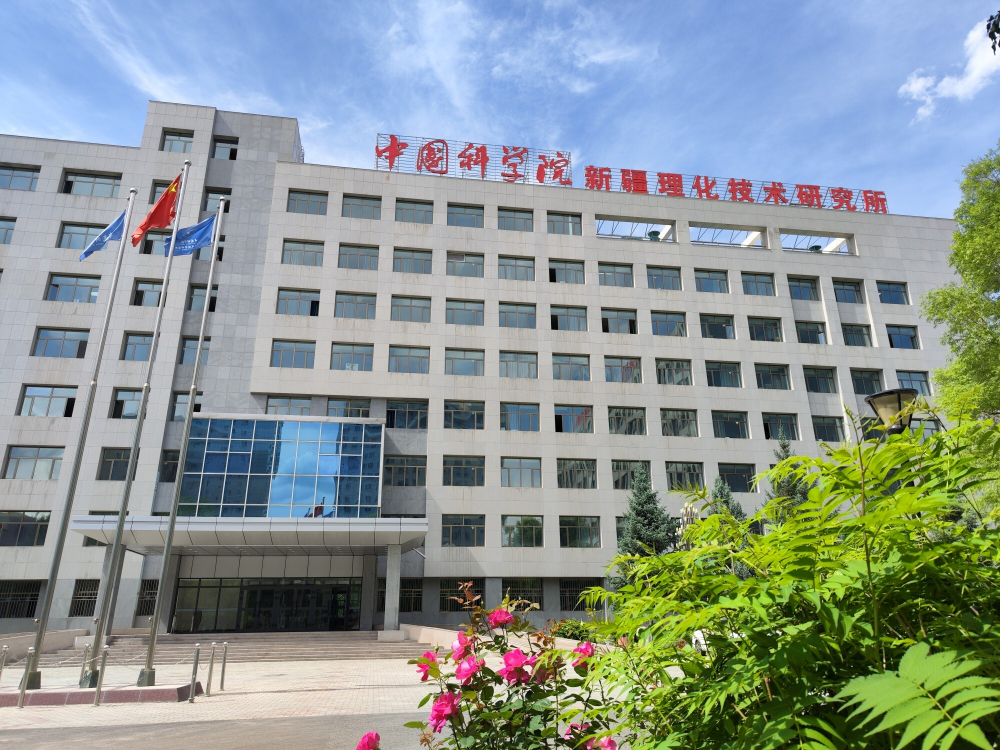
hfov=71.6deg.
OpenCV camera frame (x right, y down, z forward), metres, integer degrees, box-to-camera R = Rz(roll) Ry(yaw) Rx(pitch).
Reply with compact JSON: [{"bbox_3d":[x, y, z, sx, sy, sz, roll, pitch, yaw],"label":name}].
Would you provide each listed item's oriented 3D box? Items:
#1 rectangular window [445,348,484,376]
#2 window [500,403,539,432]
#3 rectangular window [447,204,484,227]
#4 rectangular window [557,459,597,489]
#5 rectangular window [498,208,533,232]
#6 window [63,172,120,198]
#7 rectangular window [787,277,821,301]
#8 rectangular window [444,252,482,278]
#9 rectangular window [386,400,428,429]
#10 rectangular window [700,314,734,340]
[{"bbox_3d":[-2.291,-0.751,45.363,2.600,1.900,0.200,3,-20,-9],"label":"rectangular window"},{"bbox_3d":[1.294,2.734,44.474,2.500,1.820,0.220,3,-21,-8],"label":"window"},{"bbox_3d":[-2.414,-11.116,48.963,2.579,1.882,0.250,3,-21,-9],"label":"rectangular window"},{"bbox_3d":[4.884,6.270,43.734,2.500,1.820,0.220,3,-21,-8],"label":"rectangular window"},{"bbox_3d":[1.121,-11.064,50.027,2.595,1.892,0.200,3,-21,-9],"label":"rectangular window"},{"bbox_3d":[-26.823,-12.532,45.566,3.554,1.876,0.150,3,-20,-9],"label":"window"},{"bbox_3d":[22.753,-6.507,51.856,2.500,1.850,0.200,3,-20,-9],"label":"rectangular window"},{"bbox_3d":[-2.387,-7.673,48.270,2.591,1.889,0.150,3,-20,-9],"label":"rectangular window"},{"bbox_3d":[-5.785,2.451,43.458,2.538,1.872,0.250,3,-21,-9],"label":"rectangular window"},{"bbox_3d":[15.405,-3.329,49.260,2.600,1.900,0.200,3,-20,-9],"label":"rectangular window"}]

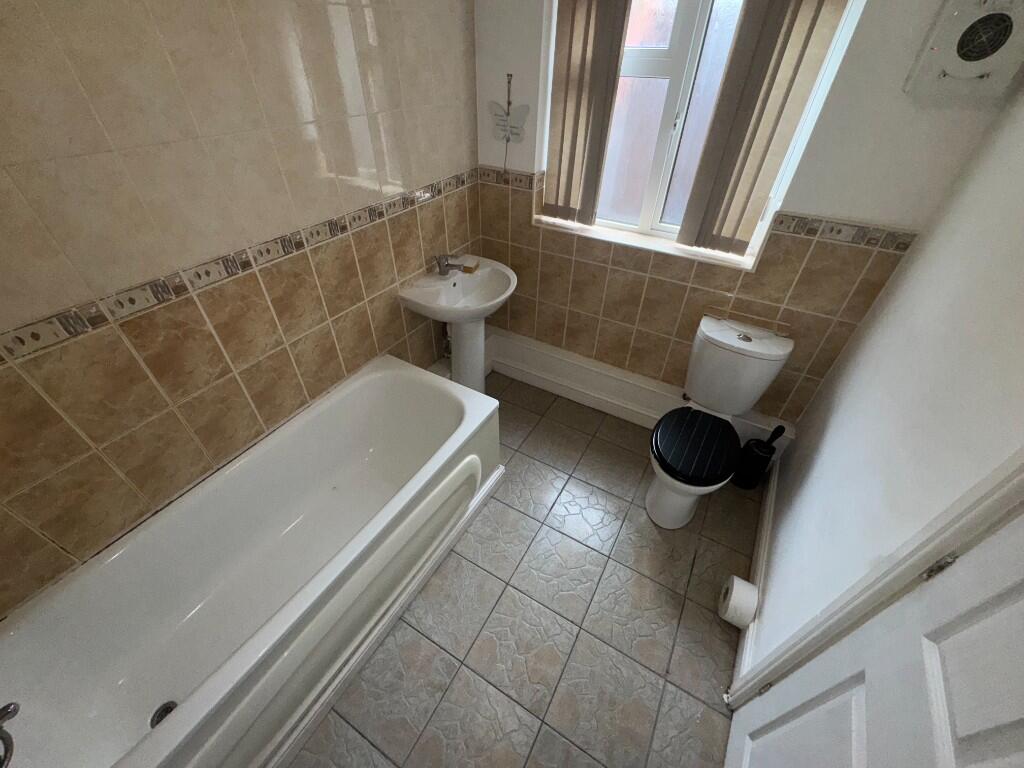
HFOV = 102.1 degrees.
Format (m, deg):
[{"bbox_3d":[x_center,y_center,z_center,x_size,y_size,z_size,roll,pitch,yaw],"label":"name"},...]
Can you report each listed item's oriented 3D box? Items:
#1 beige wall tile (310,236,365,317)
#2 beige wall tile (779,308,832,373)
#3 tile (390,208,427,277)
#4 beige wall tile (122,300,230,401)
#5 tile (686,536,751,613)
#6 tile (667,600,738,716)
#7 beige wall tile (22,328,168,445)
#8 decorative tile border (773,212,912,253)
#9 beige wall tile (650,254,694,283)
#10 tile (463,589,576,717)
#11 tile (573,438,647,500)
[{"bbox_3d":[-0.702,-0.434,1.683,0.010,0.301,0.201,21,43,23],"label":"beige wall tile"},{"bbox_3d":[1.307,-0.195,1.915,0.200,0.303,0.010,21,43,23],"label":"beige wall tile"},{"bbox_3d":[-0.500,-0.660,1.965,0.010,0.302,0.202,21,43,22],"label":"tile"},{"bbox_3d":[-1.011,-0.101,1.270,0.010,0.301,0.201,21,43,23],"label":"beige wall tile"},{"bbox_3d":[0.905,0.837,1.799,0.215,0.010,0.329,21,43,22],"label":"tile"},{"bbox_3d":[0.738,1.018,1.575,0.215,0.010,0.329,21,43,22],"label":"tile"},{"bbox_3d":[-1.119,0.011,1.137,0.010,0.302,0.202,21,43,22],"label":"beige wall tile"},{"bbox_3d":[1.265,-0.587,1.602,0.450,0.075,0.010,21,44,23],"label":"decorative tile border"},{"bbox_3d":[0.781,-0.562,2.013,0.200,0.120,0.010,21,43,23],"label":"beige wall tile"},{"bbox_3d":[0.041,0.957,1.514,0.317,0.010,0.316,21,43,22],"label":"tile"},{"bbox_3d":[0.540,0.452,2.244,0.329,0.010,0.329,20,43,22],"label":"tile"}]

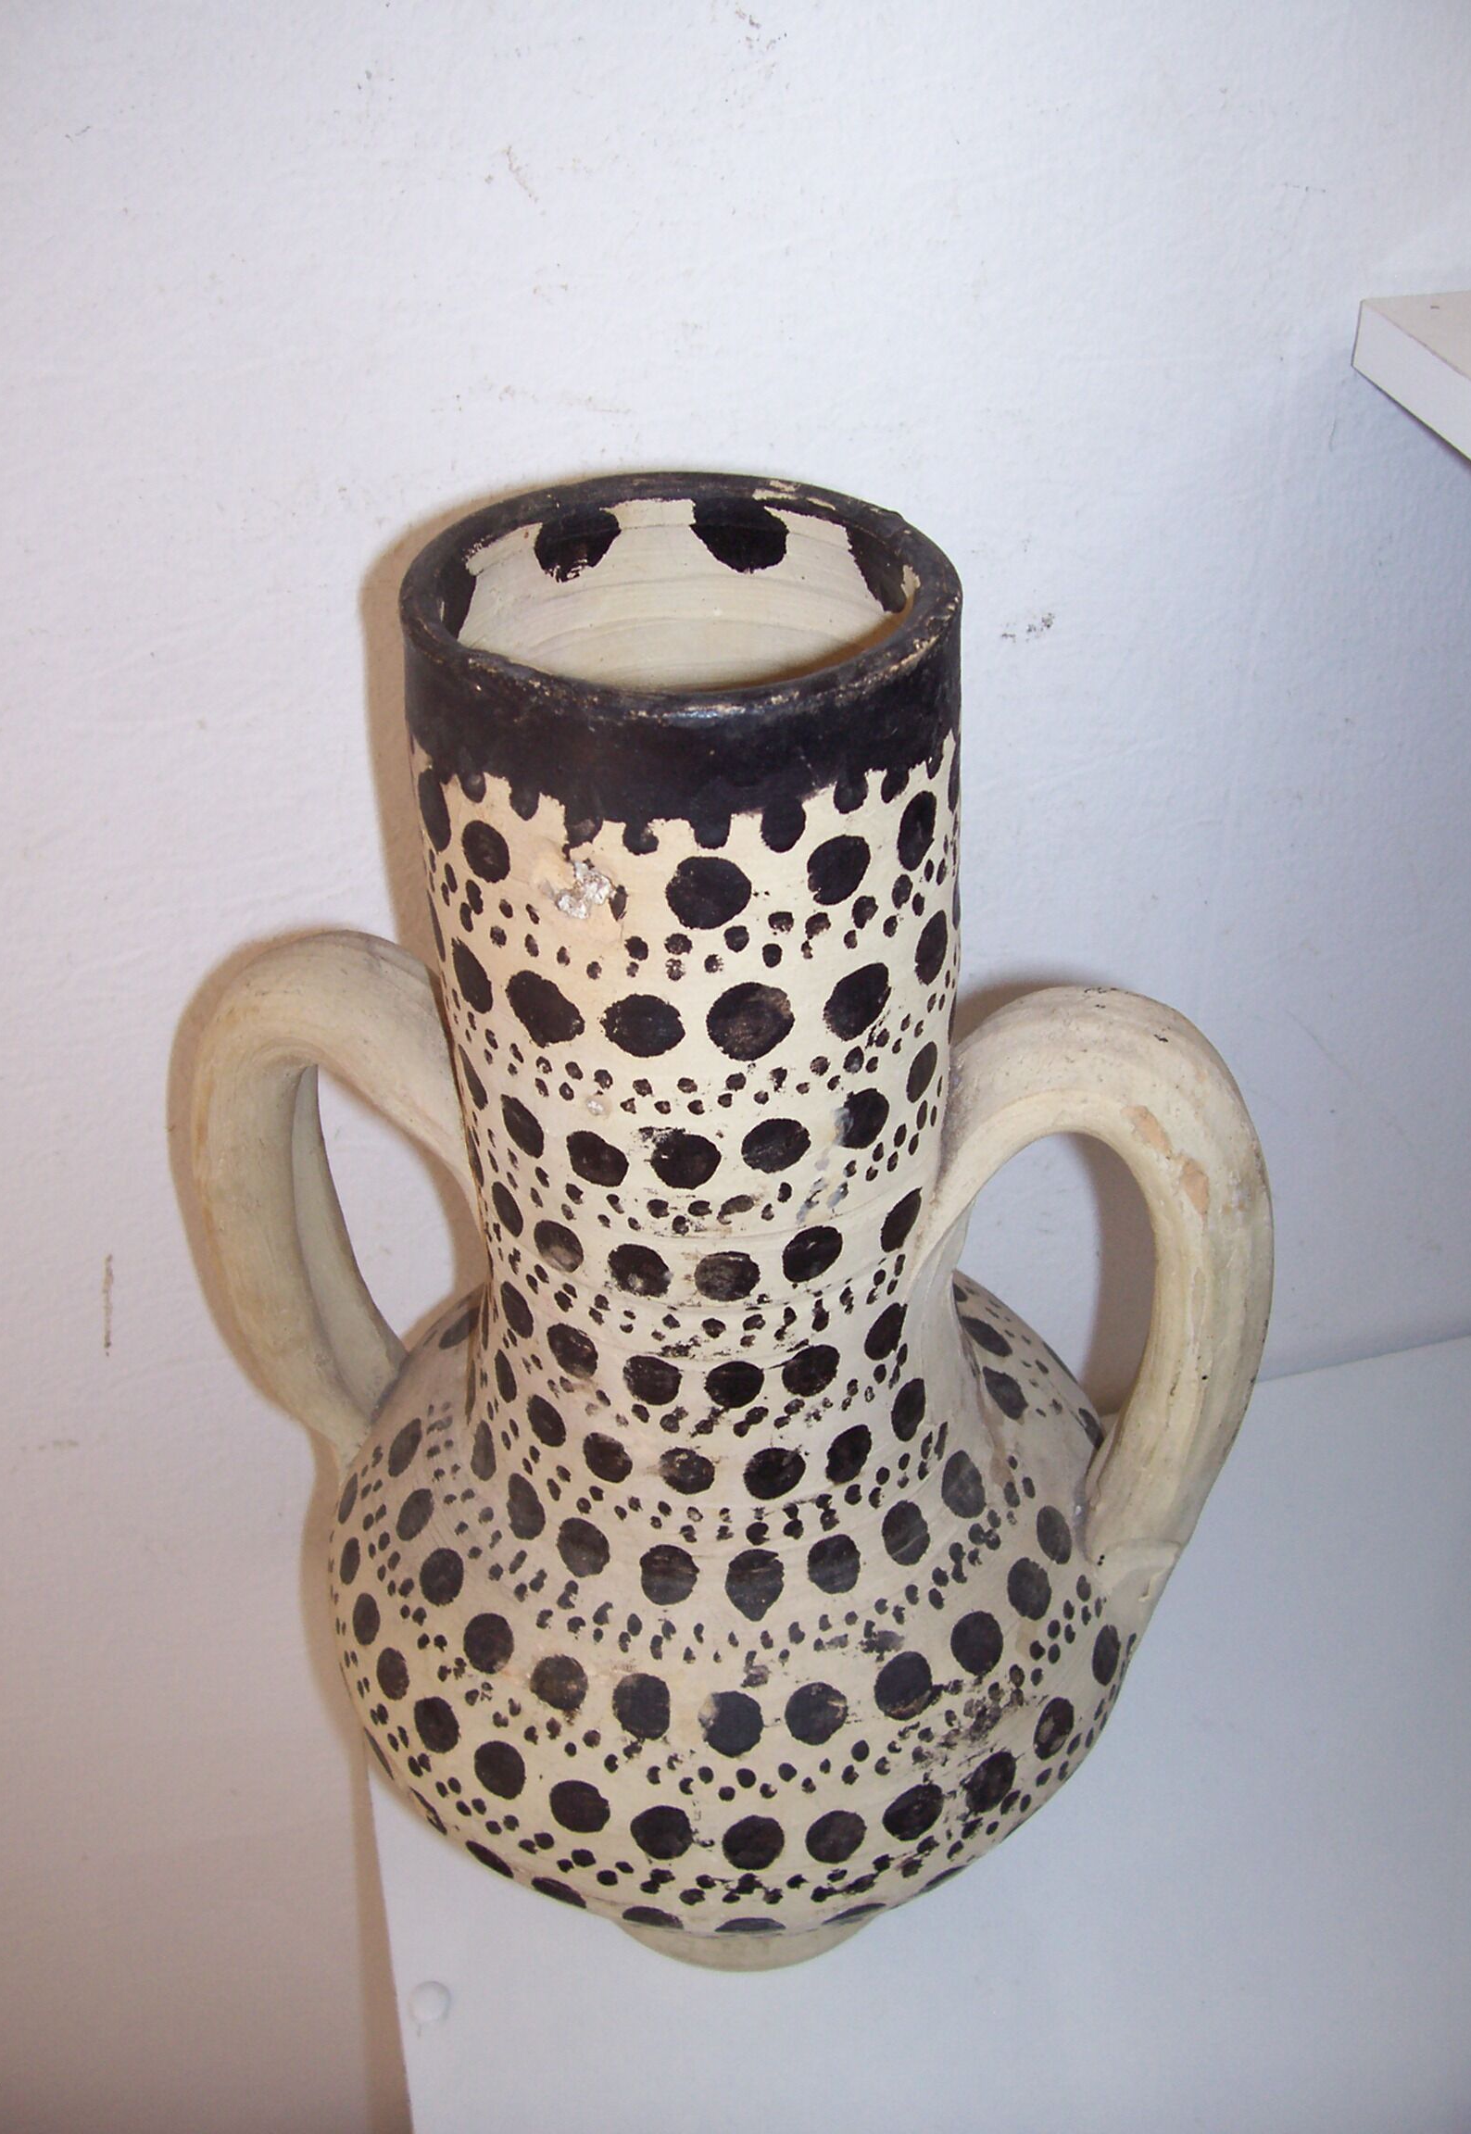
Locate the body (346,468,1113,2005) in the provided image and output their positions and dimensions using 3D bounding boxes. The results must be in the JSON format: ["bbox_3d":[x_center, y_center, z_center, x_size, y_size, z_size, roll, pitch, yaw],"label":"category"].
[{"bbox_3d":[-0.004,0.067,0.521,0.216,0.403,0.216,4,39,7],"label":"body"}]

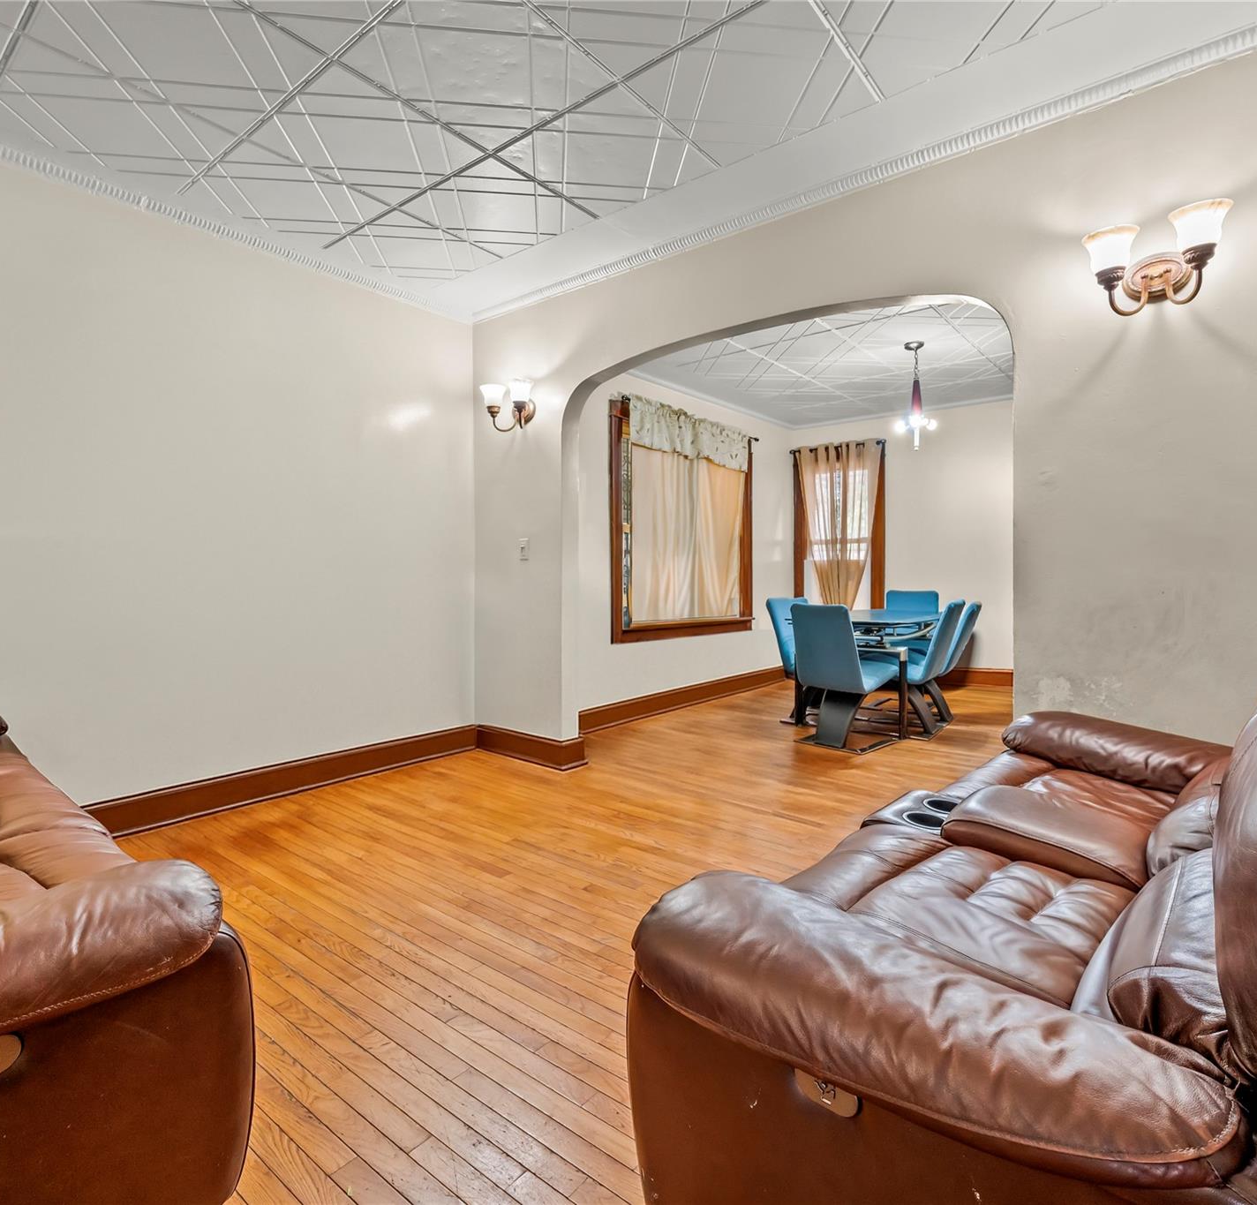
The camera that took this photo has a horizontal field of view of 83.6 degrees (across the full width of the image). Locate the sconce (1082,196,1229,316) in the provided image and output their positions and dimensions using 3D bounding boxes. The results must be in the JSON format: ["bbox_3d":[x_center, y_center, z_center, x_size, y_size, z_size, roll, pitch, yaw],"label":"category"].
[{"bbox_3d":[1.596,-1.016,2.133,0.361,0.248,0.221,1,3,38],"label":"sconce"}]

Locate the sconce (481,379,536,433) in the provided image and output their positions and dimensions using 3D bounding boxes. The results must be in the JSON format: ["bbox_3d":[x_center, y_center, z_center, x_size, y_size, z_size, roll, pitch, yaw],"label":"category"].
[{"bbox_3d":[-0.639,-1.077,3.896,0.361,0.248,0.221,1,3,38],"label":"sconce"}]

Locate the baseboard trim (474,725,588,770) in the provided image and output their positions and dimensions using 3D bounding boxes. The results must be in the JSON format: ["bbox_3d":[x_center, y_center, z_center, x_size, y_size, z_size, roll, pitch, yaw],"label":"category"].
[{"bbox_3d":[-0.598,0.836,4.168,0.802,0.150,0.210,1,3,38],"label":"baseboard trim"}]

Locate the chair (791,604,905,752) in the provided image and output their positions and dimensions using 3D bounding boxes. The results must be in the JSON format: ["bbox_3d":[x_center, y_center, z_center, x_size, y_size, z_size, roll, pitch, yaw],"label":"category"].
[{"bbox_3d":[1.371,0.443,4.441,0.613,0.887,0.462,-2,3,-42],"label":"chair"}]

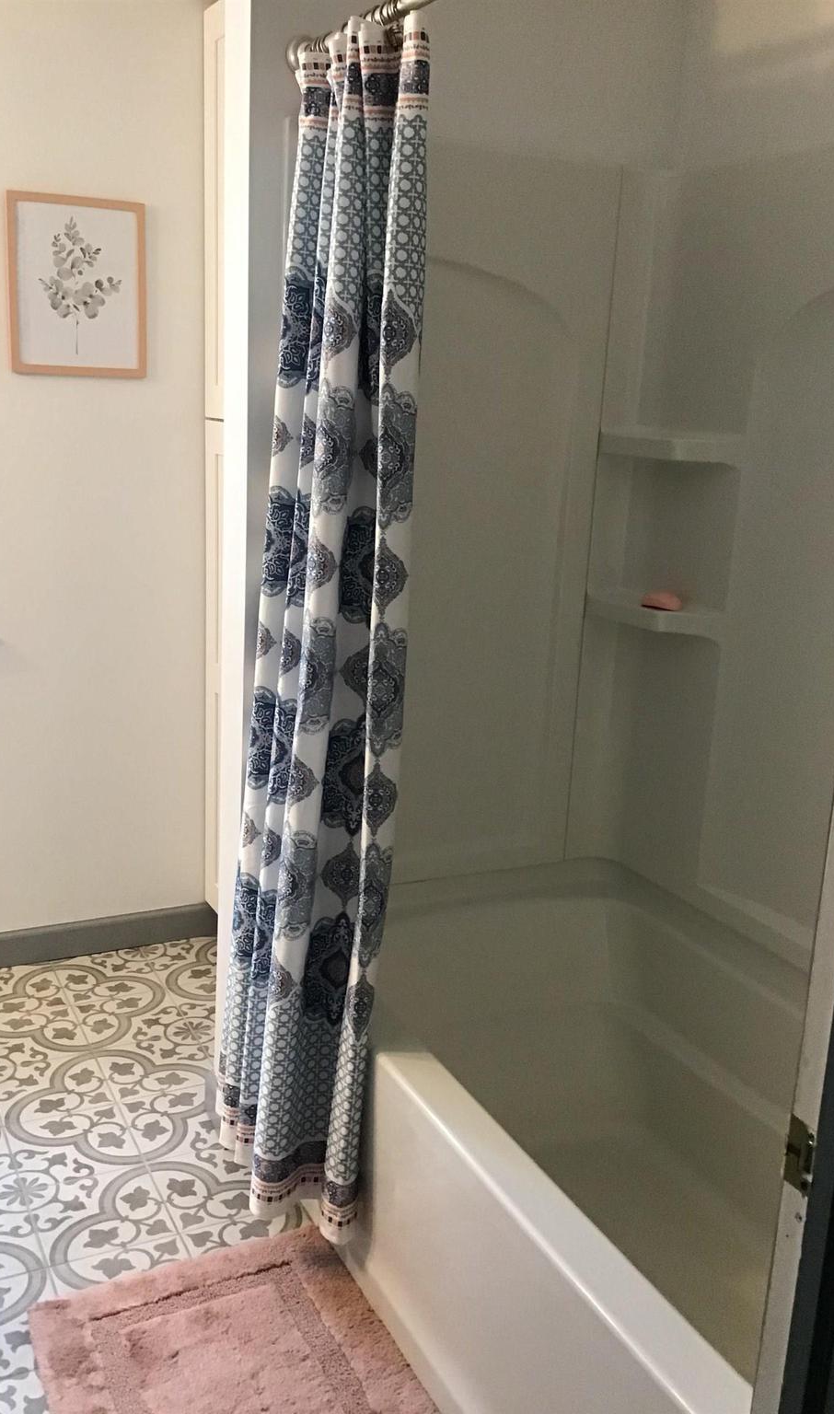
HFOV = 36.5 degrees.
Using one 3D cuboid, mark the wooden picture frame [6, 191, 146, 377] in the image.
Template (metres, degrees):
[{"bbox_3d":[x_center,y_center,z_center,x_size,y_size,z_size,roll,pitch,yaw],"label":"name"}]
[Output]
[{"bbox_3d":[-0.750,-0.929,2.814,0.296,0.374,0.020,-5,16,-26],"label":"wooden picture frame"}]

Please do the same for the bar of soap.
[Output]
[{"bbox_3d":[0.468,-0.201,2.425,0.083,0.030,0.054,15,19,39],"label":"bar of soap"}]

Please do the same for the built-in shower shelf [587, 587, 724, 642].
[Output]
[{"bbox_3d":[0.465,-0.178,2.473,0.129,0.052,0.270,-7,17,-34],"label":"built-in shower shelf"}]

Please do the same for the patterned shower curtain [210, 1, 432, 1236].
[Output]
[{"bbox_3d":[-0.179,-0.084,2.013,0.184,1.837,0.481,-5,16,-26],"label":"patterned shower curtain"}]

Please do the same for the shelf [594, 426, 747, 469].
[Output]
[{"bbox_3d":[0.480,-0.490,2.393,0.129,0.050,0.270,-7,17,-34],"label":"shelf"}]

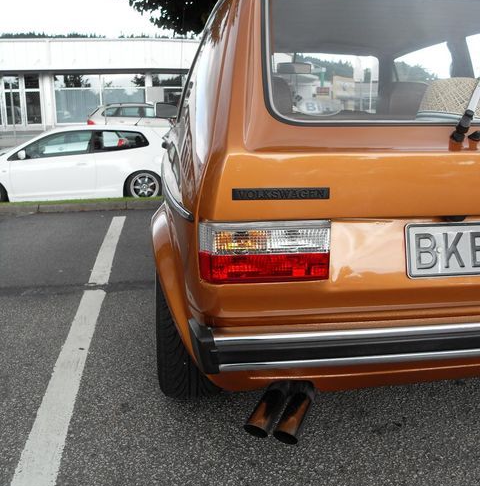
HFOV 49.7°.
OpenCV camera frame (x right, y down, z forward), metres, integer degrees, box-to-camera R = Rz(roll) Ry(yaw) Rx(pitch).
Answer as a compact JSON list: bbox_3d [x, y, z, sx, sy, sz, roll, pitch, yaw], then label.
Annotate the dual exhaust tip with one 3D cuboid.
[{"bbox_3d":[0.087,0.350,1.085,0.108,0.058,0.185,6,12,15],"label":"dual exhaust tip"}]

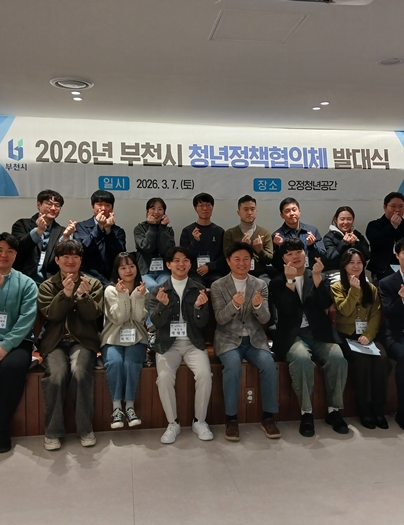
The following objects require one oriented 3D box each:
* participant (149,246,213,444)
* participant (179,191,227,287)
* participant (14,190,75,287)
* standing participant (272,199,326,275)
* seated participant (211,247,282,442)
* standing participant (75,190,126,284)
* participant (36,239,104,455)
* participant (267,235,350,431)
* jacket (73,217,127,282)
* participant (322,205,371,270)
[{"bbox_3d":[-0.158,0.548,4.006,0.480,1.306,0.740,0,3,-6],"label":"participant"},{"bbox_3d":[0.013,0.053,4.792,0.480,1.338,0.750,0,3,-7],"label":"participant"},{"bbox_3d":[-1.329,0.041,4.573,0.550,1.310,0.760,-1,4,-14],"label":"participant"},{"bbox_3d":[0.894,0.060,4.948,0.500,1.307,0.750,0,3,-7],"label":"standing participant"},{"bbox_3d":[0.330,0.529,4.089,0.520,1.334,0.760,0,3,-6],"label":"seated participant"},{"bbox_3d":[-0.857,0.058,4.640,0.500,1.345,0.750,-1,3,-10],"label":"standing participant"},{"bbox_3d":[-0.934,0.534,3.886,0.470,1.350,0.680,-1,4,-10],"label":"participant"},{"bbox_3d":[0.803,0.511,4.169,0.560,1.360,0.720,0,3,-5],"label":"participant"},{"bbox_3d":[-0.893,-0.052,4.775,0.500,0.699,0.420,-1,3,-10],"label":"jacket"},{"bbox_3d":[1.356,0.080,5.010,0.500,1.180,0.740,0,3,5],"label":"participant"}]

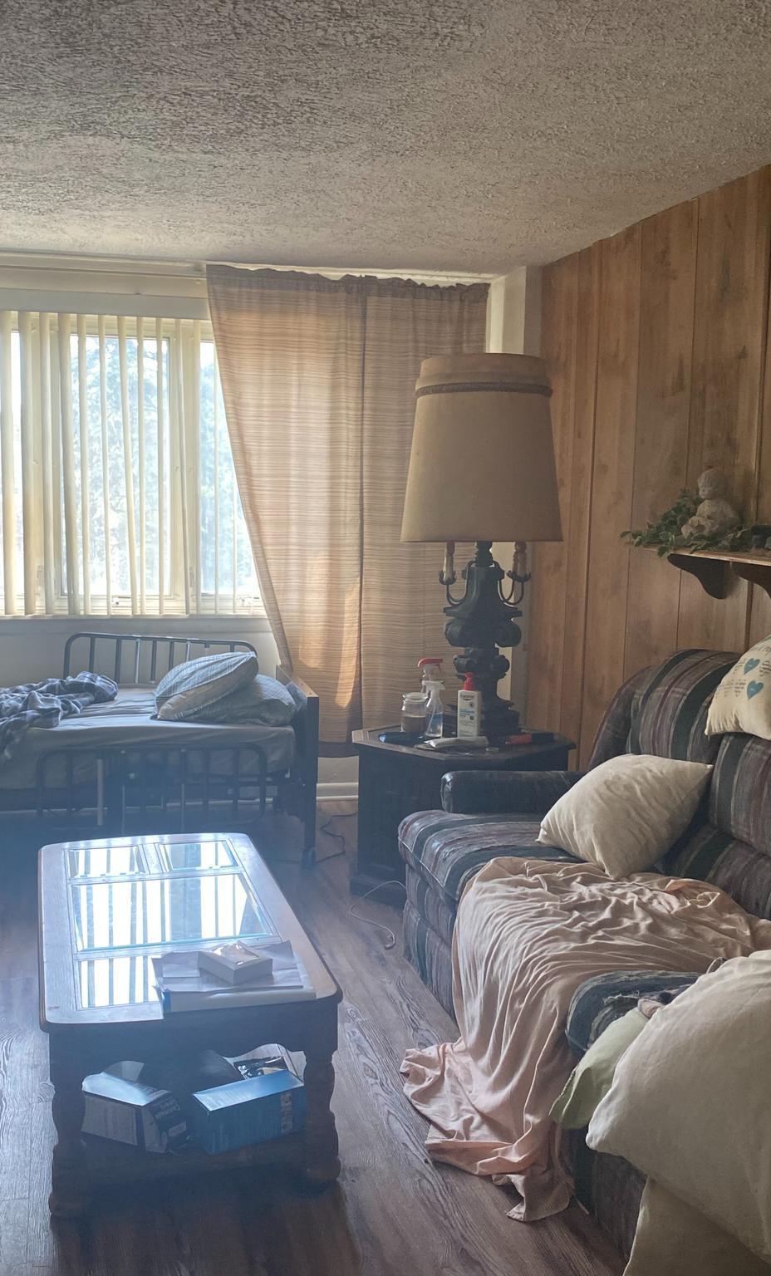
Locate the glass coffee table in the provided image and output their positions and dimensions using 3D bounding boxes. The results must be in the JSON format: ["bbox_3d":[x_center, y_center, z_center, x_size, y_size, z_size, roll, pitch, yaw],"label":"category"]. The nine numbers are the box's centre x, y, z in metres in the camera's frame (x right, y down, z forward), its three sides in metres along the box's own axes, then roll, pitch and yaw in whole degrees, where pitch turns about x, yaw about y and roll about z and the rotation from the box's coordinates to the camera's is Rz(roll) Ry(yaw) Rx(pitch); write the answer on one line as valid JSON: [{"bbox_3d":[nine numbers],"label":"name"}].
[{"bbox_3d":[-0.535,0.862,3.126,0.605,0.410,1.230,-1,7,-15],"label":"glass coffee table"}]

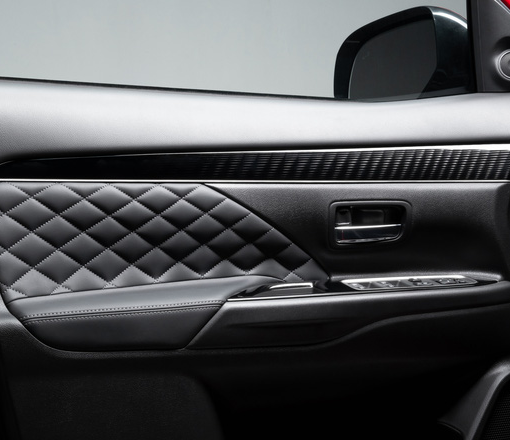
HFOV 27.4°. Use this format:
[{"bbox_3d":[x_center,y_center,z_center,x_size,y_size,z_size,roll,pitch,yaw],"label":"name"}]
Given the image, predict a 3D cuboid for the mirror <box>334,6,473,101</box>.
[{"bbox_3d":[0.262,-0.272,1.800,0.140,0.185,0.230,-10,14,-44],"label":"mirror"}]

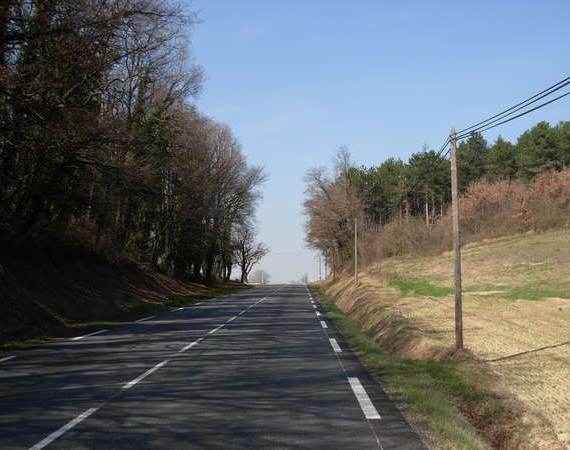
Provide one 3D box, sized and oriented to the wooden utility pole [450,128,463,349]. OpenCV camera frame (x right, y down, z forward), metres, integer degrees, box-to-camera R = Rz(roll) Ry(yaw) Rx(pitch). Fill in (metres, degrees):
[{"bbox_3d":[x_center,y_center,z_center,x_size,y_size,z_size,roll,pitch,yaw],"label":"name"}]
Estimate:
[{"bbox_3d":[4.988,0.338,19.140,0.200,6.400,0.200,0,-5,0],"label":"wooden utility pole"}]

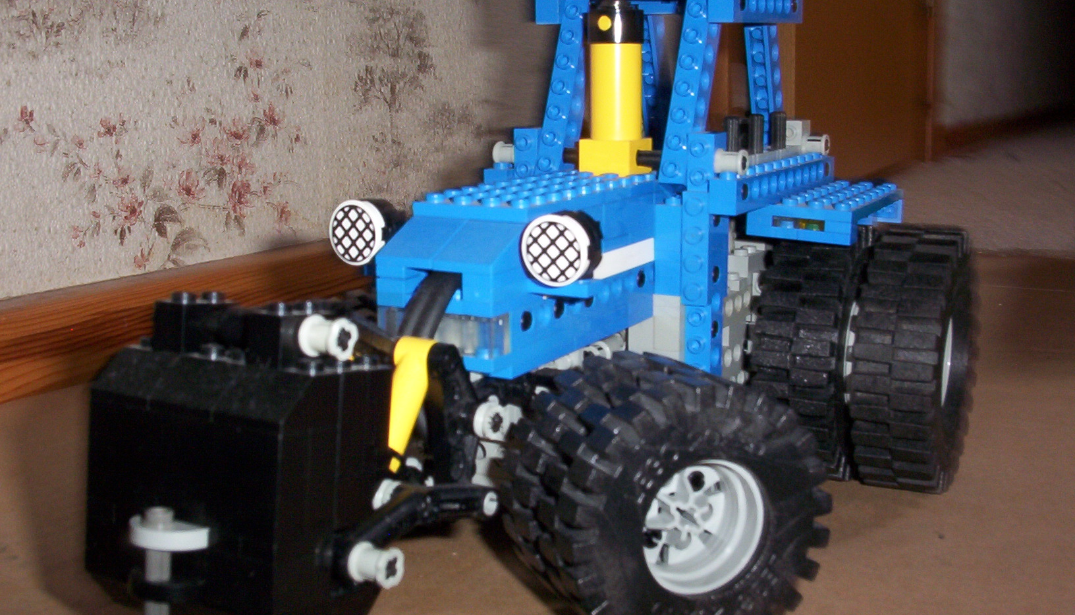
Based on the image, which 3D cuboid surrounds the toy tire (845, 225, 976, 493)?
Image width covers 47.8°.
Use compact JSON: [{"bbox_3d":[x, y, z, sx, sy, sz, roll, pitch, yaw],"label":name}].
[{"bbox_3d":[0.118,0.016,0.379,0.026,0.081,0.081,6,13,26],"label":"toy tire"}]

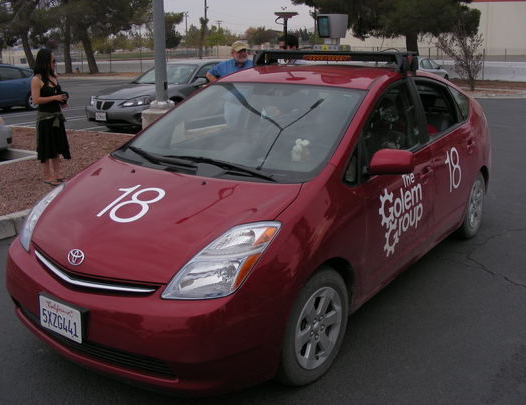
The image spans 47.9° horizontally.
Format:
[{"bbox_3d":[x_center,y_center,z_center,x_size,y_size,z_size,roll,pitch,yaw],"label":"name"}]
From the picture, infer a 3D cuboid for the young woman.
[{"bbox_3d":[-2.560,-1.025,7.080,0.400,1.600,0.450,7,17,27],"label":"young woman"}]

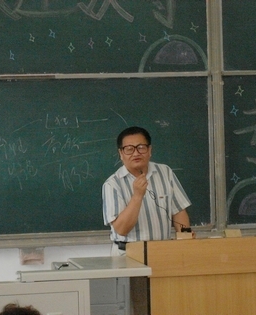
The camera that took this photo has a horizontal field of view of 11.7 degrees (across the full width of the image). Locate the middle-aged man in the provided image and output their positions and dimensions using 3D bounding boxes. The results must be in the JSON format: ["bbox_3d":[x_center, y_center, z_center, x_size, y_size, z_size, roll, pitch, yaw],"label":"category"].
[{"bbox_3d":[0.125,0.657,6.819,0.500,1.650,0.420,-2,1,-4],"label":"middle-aged man"}]

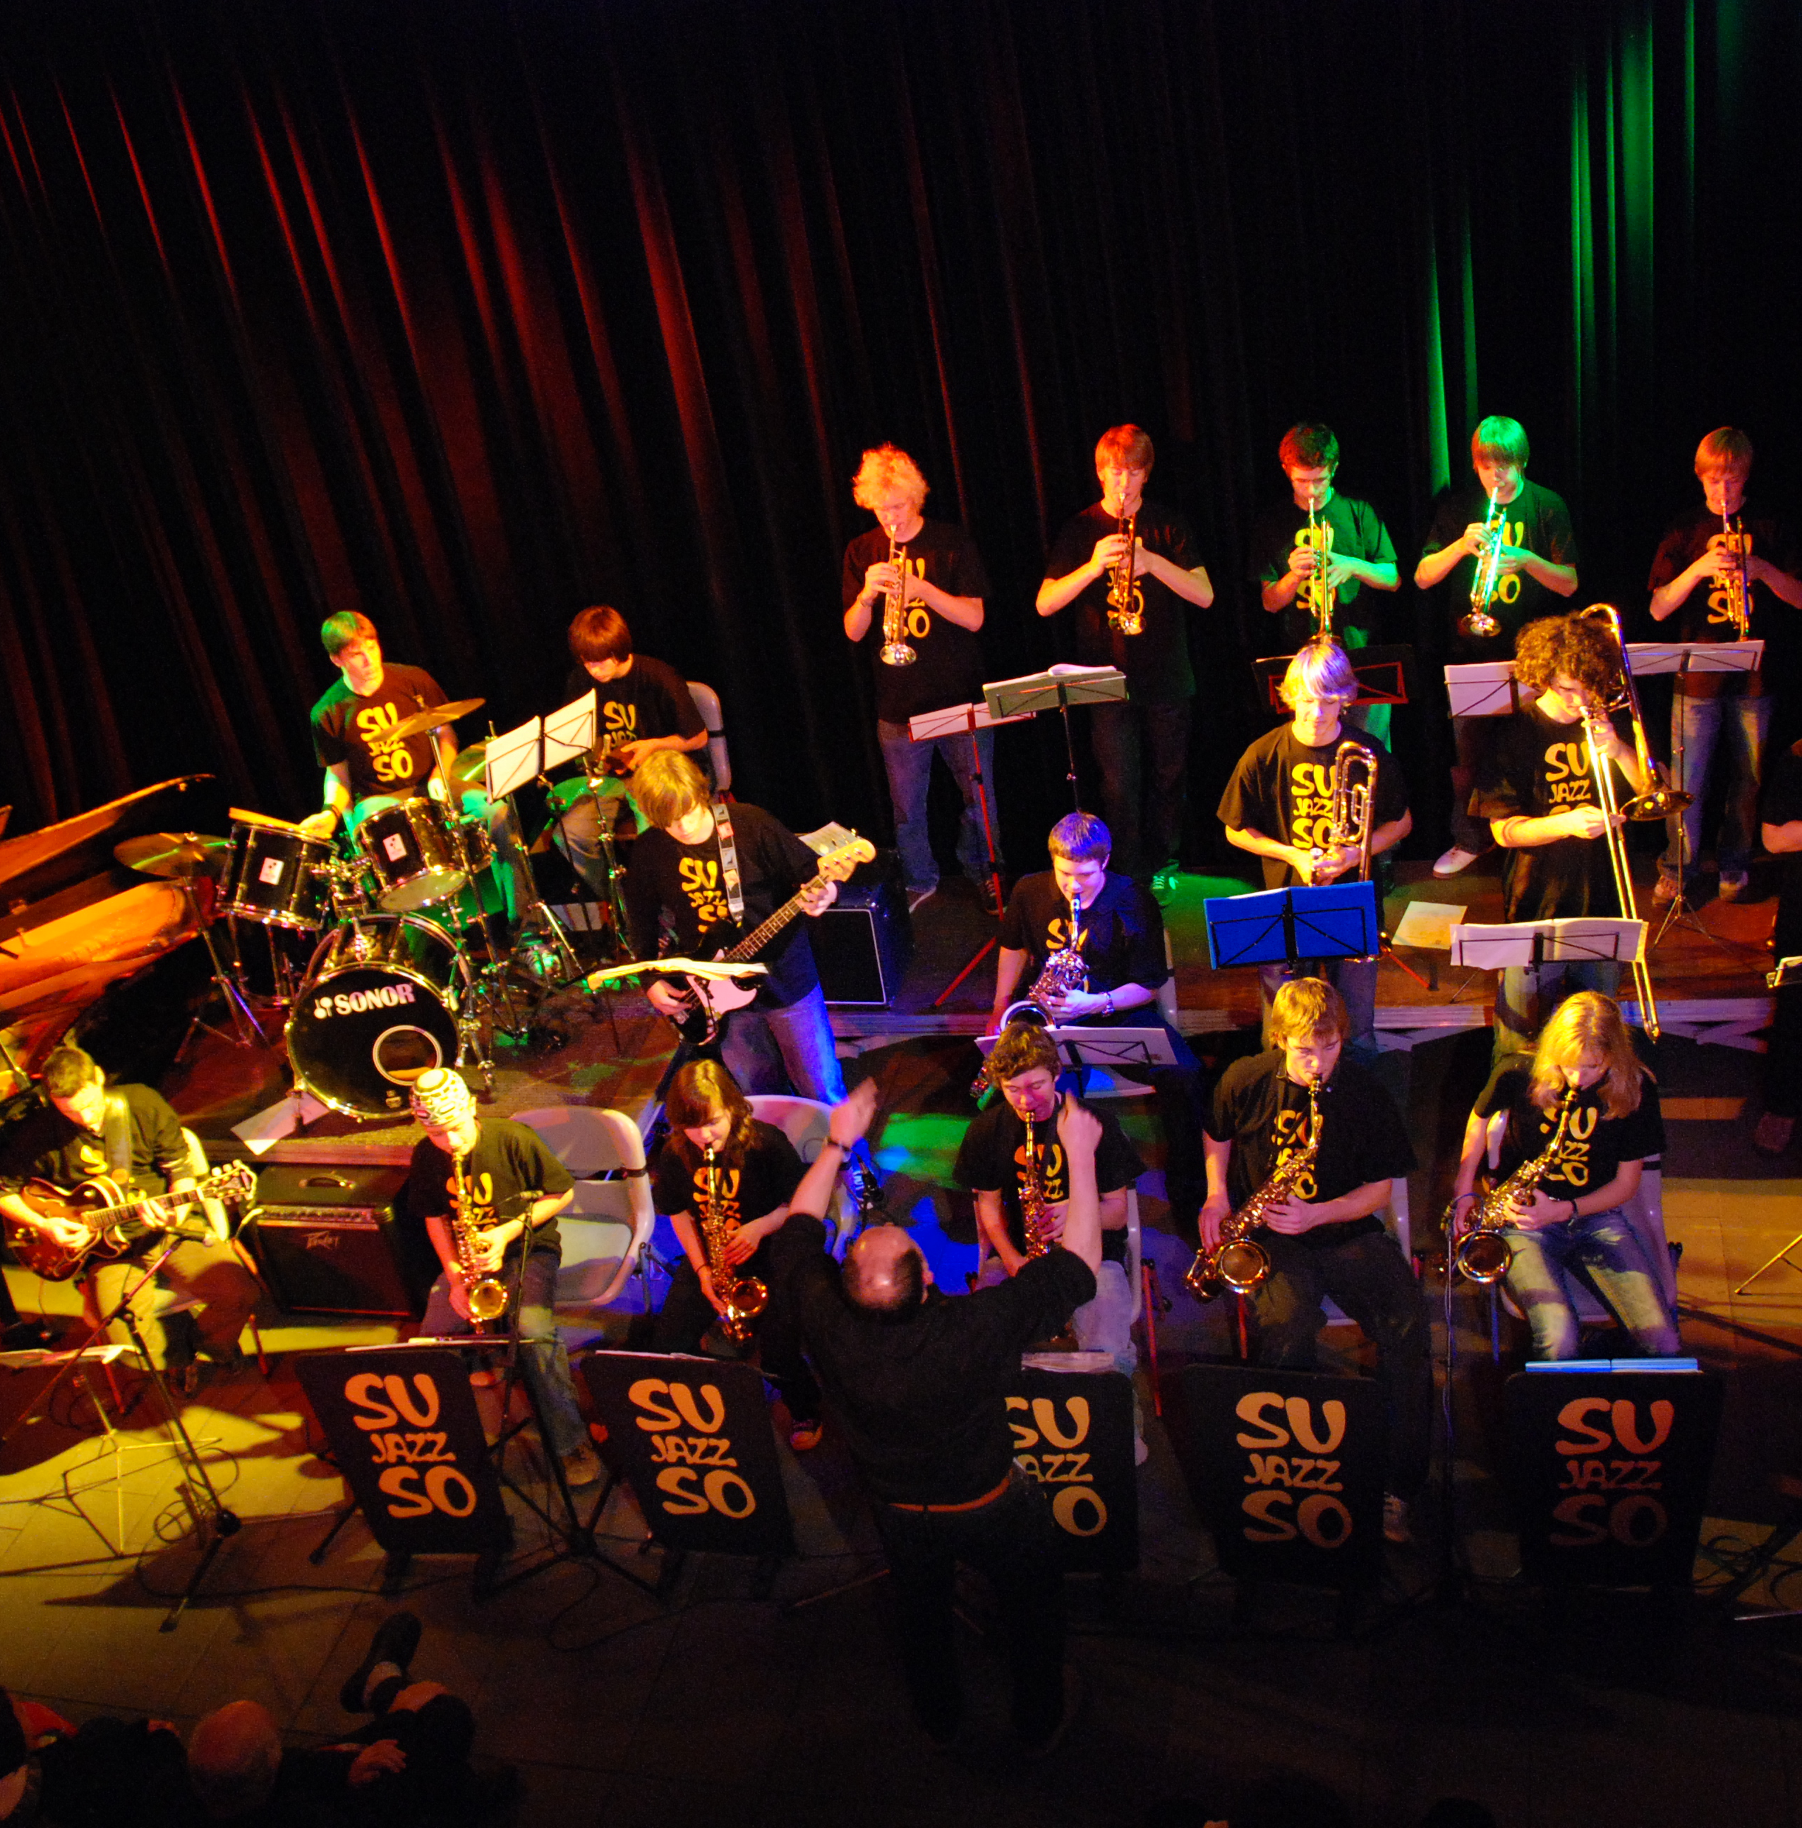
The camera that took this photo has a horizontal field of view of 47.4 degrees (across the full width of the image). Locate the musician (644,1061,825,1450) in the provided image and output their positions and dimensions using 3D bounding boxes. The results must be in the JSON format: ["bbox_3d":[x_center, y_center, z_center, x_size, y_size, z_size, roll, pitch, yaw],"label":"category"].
[{"bbox_3d":[-0.437,1.013,6.161,0.520,1.200,0.680,-8,32,7],"label":"musician"}]

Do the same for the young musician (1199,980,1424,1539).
[{"bbox_3d":[1.180,0.897,5.667,0.600,1.340,0.880,-5,32,12],"label":"young musician"}]

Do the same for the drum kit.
[{"bbox_3d":[-1.967,-0.061,7.381,1.600,1.270,1.200,-10,28,0],"label":"drum kit"}]

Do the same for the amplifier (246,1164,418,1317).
[{"bbox_3d":[-1.854,1.100,6.920,0.520,0.440,0.270,-1,29,18],"label":"amplifier"}]

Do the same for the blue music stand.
[{"bbox_3d":[1.276,0.432,6.524,0.530,1.180,0.480,8,37,29],"label":"blue music stand"}]

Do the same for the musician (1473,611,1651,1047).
[{"bbox_3d":[2.140,-0.087,6.623,0.620,1.840,0.500,-9,30,2],"label":"musician"}]

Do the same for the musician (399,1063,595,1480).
[{"bbox_3d":[-1.154,0.969,6.055,0.550,1.250,0.800,-8,28,5],"label":"musician"}]

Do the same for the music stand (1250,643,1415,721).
[{"bbox_3d":[1.589,-0.427,7.412,0.500,1.160,0.440,-2,31,14],"label":"music stand"}]

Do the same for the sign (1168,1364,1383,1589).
[{"bbox_3d":[0.954,1.424,5.155,0.530,0.649,0.050,0,24,18],"label":"sign"}]

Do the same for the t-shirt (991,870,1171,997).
[{"bbox_3d":[0.652,0.119,6.919,0.560,0.580,0.360,-3,31,12],"label":"t-shirt"}]

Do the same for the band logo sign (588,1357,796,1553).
[{"bbox_3d":[-0.545,1.484,5.565,0.530,0.645,0.050,-3,26,20],"label":"band logo sign"}]

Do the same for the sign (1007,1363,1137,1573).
[{"bbox_3d":[0.376,1.438,5.327,0.530,0.646,0.050,0,26,18],"label":"sign"}]

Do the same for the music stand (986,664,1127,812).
[{"bbox_3d":[0.650,-0.391,7.645,0.500,1.160,0.440,-6,30,7],"label":"music stand"}]

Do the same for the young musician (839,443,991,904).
[{"bbox_3d":[0.082,-0.801,7.540,0.560,1.760,0.450,-6,28,7],"label":"young musician"}]

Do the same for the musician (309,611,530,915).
[{"bbox_3d":[-1.941,-0.447,7.955,0.650,1.400,0.800,-14,28,-7],"label":"musician"}]

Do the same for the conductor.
[{"bbox_3d":[0.138,1.245,4.987,0.740,1.840,0.540,-10,30,0],"label":"conductor"}]

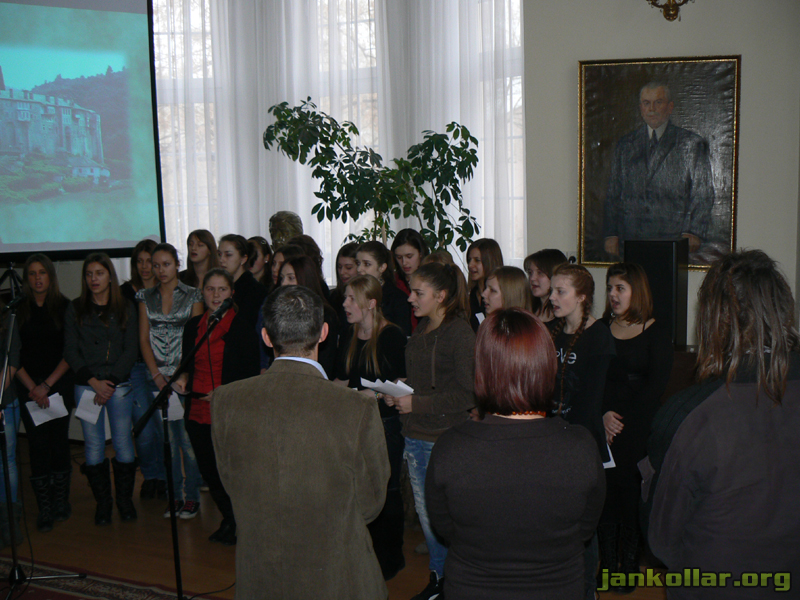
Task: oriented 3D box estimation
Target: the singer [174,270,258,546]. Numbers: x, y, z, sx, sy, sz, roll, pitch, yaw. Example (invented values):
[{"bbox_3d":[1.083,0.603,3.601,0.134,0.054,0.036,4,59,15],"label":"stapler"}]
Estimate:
[{"bbox_3d":[-1.008,0.610,4.740,0.480,1.575,0.390,2,8,25],"label":"singer"}]

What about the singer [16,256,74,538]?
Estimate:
[{"bbox_3d":[-2.159,0.566,5.082,0.410,1.668,0.320,-3,6,-16],"label":"singer"}]

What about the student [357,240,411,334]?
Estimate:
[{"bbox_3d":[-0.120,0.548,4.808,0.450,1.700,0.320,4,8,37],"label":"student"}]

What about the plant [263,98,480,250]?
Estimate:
[{"bbox_3d":[-0.189,-0.170,6.239,1.600,2.629,1.200,0,6,6],"label":"plant"}]

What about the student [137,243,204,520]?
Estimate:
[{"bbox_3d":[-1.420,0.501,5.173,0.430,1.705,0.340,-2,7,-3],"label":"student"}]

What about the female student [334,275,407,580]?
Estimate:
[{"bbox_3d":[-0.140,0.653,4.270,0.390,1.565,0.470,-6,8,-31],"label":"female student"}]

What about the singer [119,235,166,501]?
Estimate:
[{"bbox_3d":[-1.708,0.475,5.608,0.440,1.723,0.330,-2,6,-12],"label":"singer"}]

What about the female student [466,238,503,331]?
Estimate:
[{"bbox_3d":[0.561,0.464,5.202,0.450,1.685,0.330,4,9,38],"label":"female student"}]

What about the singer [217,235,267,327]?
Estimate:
[{"bbox_3d":[-0.959,0.448,5.405,0.340,1.735,0.460,-8,10,-44],"label":"singer"}]

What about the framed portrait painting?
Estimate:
[{"bbox_3d":[1.780,-0.933,5.750,1.080,1.440,0.060,0,6,12],"label":"framed portrait painting"}]

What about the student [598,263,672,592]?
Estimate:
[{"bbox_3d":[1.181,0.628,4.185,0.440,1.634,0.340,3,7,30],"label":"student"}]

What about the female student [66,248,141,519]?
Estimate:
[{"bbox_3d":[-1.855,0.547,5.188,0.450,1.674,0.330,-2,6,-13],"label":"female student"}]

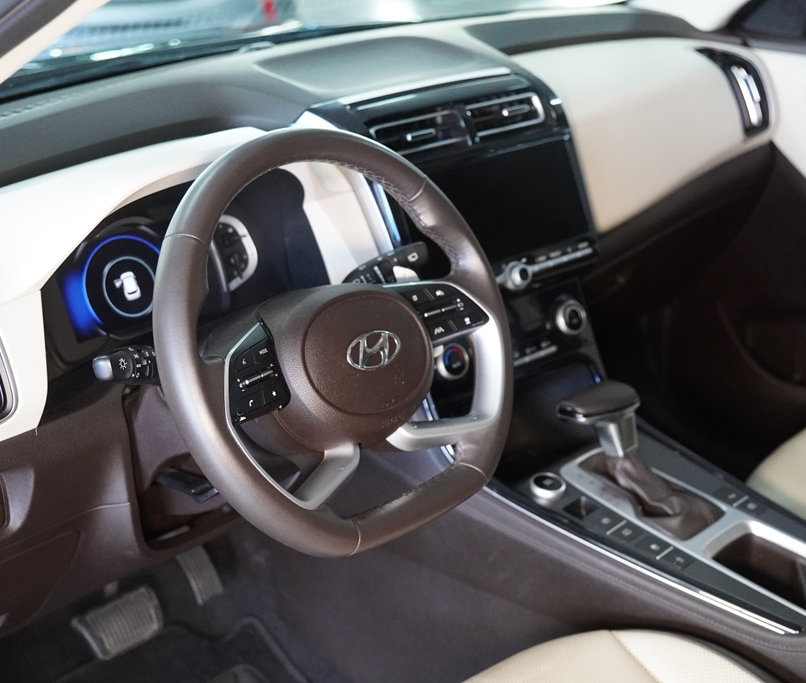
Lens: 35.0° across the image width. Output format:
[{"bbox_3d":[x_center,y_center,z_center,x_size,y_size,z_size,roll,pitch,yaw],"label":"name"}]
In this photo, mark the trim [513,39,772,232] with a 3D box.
[{"bbox_3d":[0.348,-0.300,1.717,0.150,0.200,0.540,18,28,38],"label":"trim"}]

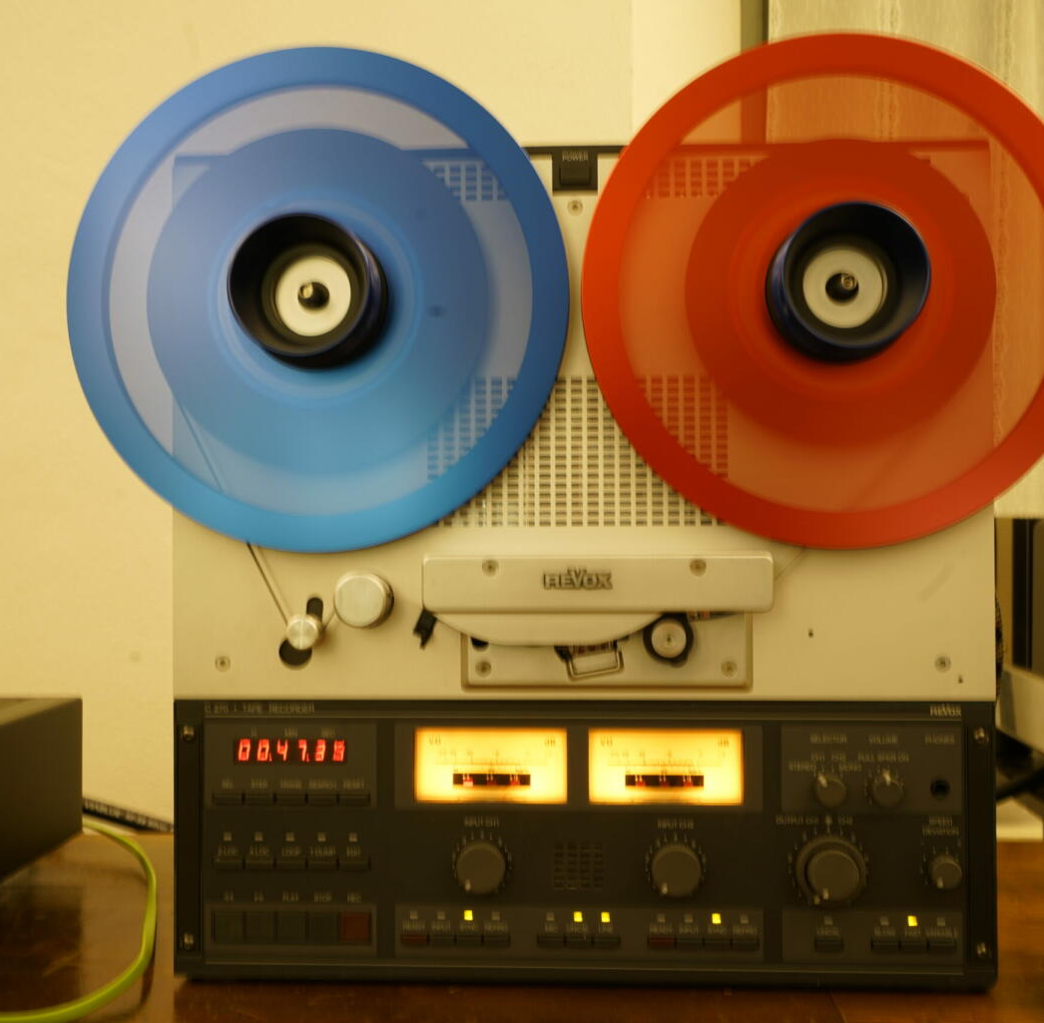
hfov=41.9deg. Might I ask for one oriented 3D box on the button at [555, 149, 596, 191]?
[{"bbox_3d":[0.029,-0.186,0.741,0.023,0.024,0.010,0,-1,3],"label":"button"}]

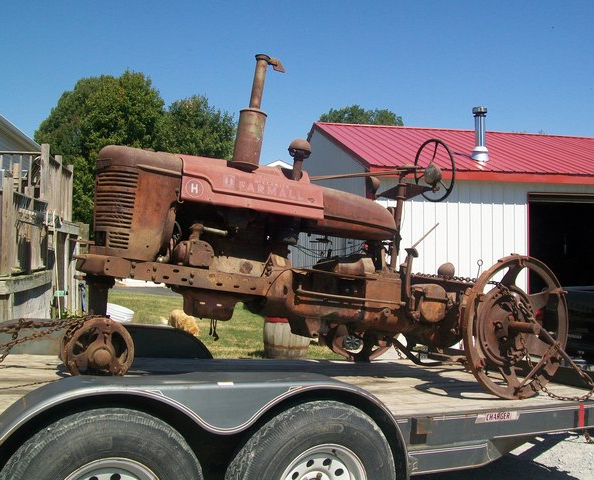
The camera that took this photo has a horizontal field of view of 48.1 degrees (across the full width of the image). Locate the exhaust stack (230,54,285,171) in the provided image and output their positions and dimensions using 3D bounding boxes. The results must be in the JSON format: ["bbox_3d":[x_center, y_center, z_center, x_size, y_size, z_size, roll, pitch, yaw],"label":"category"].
[{"bbox_3d":[-0.224,-0.776,4.071,0.238,0.705,0.166,11,-6,-25],"label":"exhaust stack"}]

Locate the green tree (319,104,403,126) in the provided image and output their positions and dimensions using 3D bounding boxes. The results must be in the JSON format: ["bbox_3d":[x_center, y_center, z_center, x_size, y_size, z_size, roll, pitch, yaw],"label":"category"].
[{"bbox_3d":[3.680,-2.500,38.000,7.000,10.400,7.000,0,-2,6],"label":"green tree"}]

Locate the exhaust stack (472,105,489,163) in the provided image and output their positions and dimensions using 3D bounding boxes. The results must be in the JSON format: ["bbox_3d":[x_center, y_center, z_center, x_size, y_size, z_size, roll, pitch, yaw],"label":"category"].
[{"bbox_3d":[3.710,-2.130,13.450,0.360,1.140,0.360,1,-2,-12],"label":"exhaust stack"}]

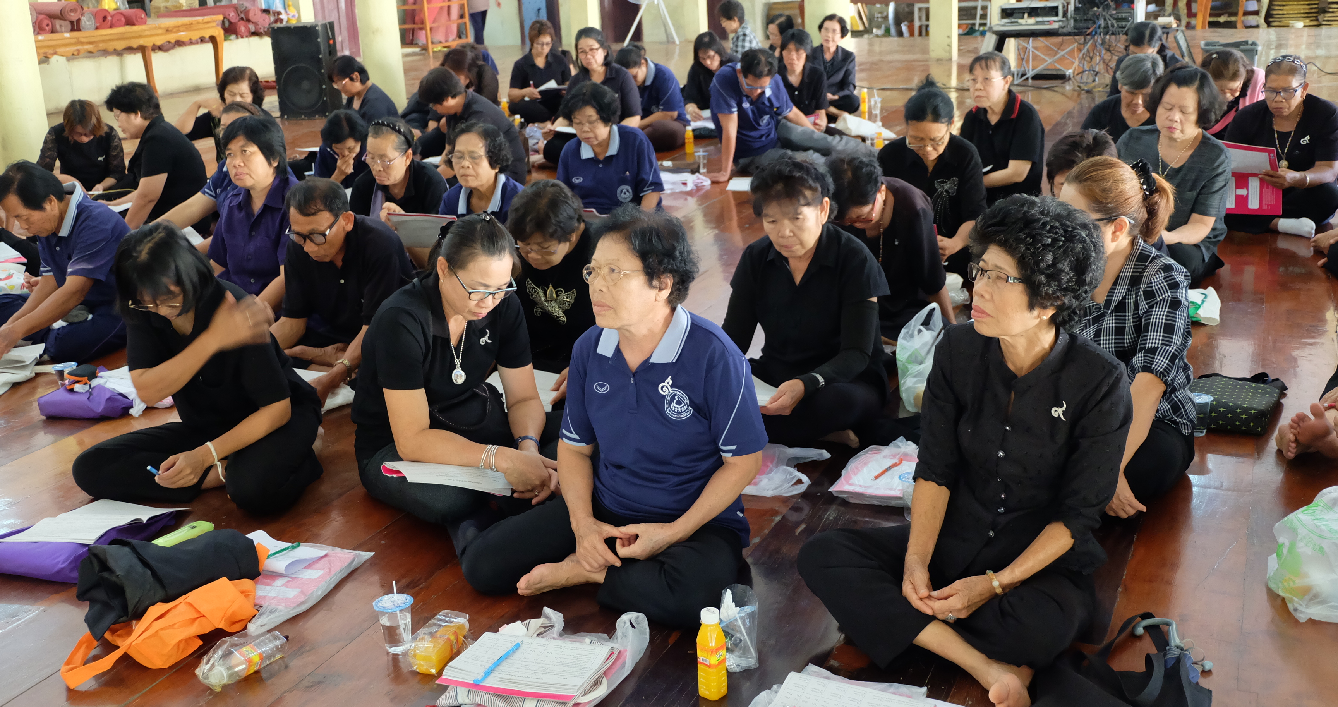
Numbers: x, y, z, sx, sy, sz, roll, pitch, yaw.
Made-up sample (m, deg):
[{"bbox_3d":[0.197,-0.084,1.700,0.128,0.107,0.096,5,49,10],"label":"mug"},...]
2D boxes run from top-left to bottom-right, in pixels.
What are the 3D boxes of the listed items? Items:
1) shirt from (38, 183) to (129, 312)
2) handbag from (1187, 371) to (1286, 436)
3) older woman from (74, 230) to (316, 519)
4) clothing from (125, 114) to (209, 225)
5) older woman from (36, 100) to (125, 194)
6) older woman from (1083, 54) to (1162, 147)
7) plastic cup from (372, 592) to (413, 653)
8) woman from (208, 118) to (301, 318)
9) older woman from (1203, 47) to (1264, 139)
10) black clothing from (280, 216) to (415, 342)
[{"bbox_3d":[-2.236,-0.391,5.158,0.330,0.530,0.450,-13,19,-30],"label":"shirt"},{"bbox_3d":[1.506,0.137,3.684,0.270,0.090,0.250,3,18,19],"label":"handbag"},{"bbox_3d":[-1.322,-0.021,3.817,0.690,0.745,0.580,6,19,27],"label":"older woman"},{"bbox_3d":[-2.604,-0.956,6.950,0.410,0.530,0.420,-10,18,-23],"label":"clothing"},{"bbox_3d":[-3.091,-0.949,7.185,0.640,0.750,0.620,-6,17,-11],"label":"older woman"},{"bbox_3d":[2.038,-0.942,5.908,0.580,0.750,0.570,1,17,15],"label":"older woman"},{"bbox_3d":[-0.558,0.547,2.703,0.079,0.105,0.079,-3,17,0],"label":"plastic cup"},{"bbox_3d":[-1.493,-0.430,4.872,0.550,0.830,0.600,-2,17,3],"label":"woman"},{"bbox_3d":[2.642,-1.039,6.199,0.560,0.700,0.600,1,17,14],"label":"older woman"},{"bbox_3d":[-0.979,-0.228,4.144,0.450,0.440,0.390,4,18,22],"label":"black clothing"}]

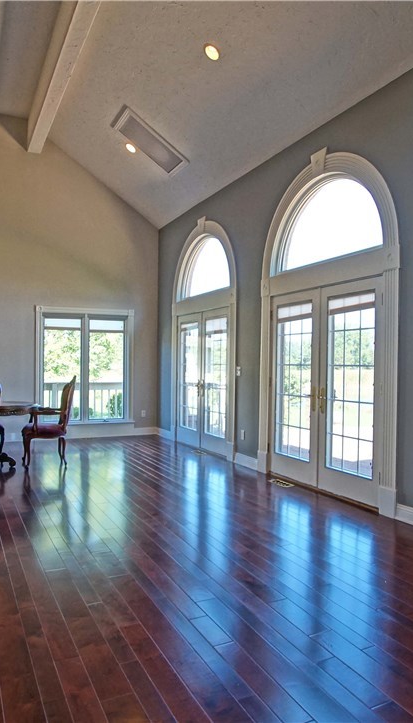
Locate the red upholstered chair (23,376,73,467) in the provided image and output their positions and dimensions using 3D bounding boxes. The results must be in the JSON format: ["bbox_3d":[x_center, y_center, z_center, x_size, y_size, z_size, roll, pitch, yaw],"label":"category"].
[{"bbox_3d":[-1.989,0.731,6.092,0.630,1.090,0.580,1,0,-28],"label":"red upholstered chair"}]

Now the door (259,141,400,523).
[{"bbox_3d":[1.144,-0.408,4.925,0.140,3.440,2.050,1,0,-28],"label":"door"}]

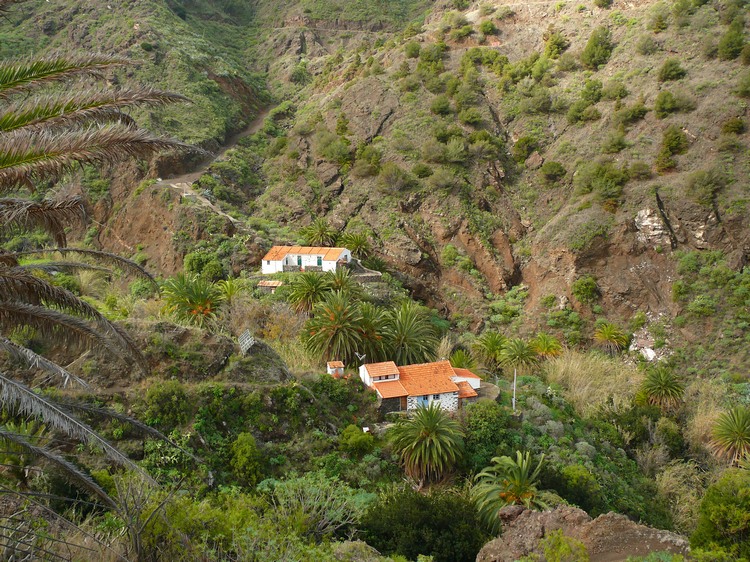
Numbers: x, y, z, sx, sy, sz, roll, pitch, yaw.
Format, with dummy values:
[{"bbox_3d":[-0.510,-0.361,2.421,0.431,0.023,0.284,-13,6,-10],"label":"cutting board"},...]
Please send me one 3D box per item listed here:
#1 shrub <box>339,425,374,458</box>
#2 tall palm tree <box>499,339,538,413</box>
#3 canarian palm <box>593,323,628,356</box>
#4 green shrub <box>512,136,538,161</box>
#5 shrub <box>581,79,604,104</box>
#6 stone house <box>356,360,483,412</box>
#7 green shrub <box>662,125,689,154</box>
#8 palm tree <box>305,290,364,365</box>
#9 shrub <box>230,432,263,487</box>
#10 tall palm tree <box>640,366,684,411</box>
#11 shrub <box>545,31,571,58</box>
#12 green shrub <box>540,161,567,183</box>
[{"bbox_3d":[-2.390,20.620,98.000,4.510,4.010,4.290,0,12,0],"label":"shrub"},{"bbox_3d":[17.410,11.410,92.000,4.800,9.000,4.800,3,13,11],"label":"tall palm tree"},{"bbox_3d":[36.690,9.110,118.100,5.610,5.250,5.610,4,14,18],"label":"canarian palm"},{"bbox_3d":[35.730,-31.220,180.000,5.990,5.990,5.690,0,12,0],"label":"green shrub"},{"bbox_3d":[55.660,-48.490,194.000,5.960,6.450,5.660,0,12,0],"label":"shrub"},{"bbox_3d":[6.529,13.653,100.000,15.000,5.200,7.600,-4,12,-18],"label":"stone house"},{"bbox_3d":[59.180,-27.870,149.300,5.120,5.810,4.860,5,14,21],"label":"green shrub"},{"bbox_3d":[-5.663,6.642,106.000,8.400,9.800,8.300,0,13,0],"label":"palm tree"},{"bbox_3d":[-13.221,18.366,78.000,3.300,5.300,3.200,0,13,0],"label":"shrub"},{"bbox_3d":[40.578,15.314,107.000,6.200,6.300,6.200,4,12,20],"label":"tall palm tree"},{"bbox_3d":[43.000,-55.730,178.630,6.130,6.300,5.820,3,14,13],"label":"shrub"},{"bbox_3d":[40.730,-24.990,173.000,5.760,4.870,5.470,0,12,0],"label":"green shrub"}]

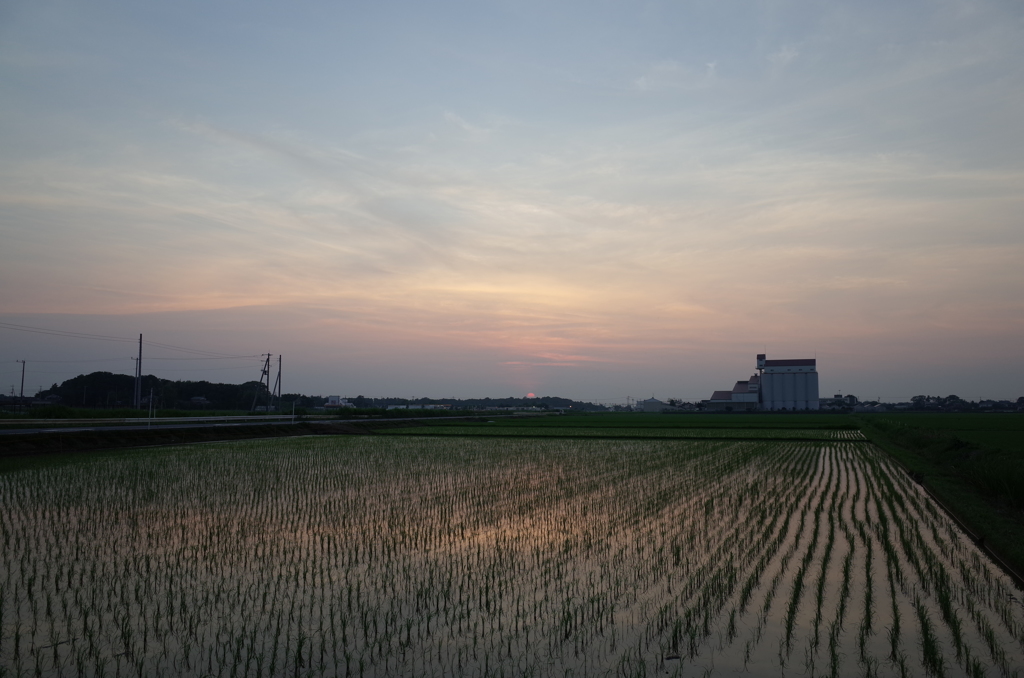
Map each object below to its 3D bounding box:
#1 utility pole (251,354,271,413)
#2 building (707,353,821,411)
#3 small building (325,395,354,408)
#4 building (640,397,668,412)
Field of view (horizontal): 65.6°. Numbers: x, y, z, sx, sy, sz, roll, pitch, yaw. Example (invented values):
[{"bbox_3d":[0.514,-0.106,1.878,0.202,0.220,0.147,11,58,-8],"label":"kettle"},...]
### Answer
[{"bbox_3d":[-44.600,8.429,140.599,3.300,11.600,1.600,-1,-5,11],"label":"utility pole"},{"bbox_3d":[149.300,27.021,477.456,63.000,33.000,20.000,-2,-5,22],"label":"building"},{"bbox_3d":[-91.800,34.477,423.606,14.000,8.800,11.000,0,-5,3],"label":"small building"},{"bbox_3d":[84.500,38.728,472.421,13.500,9.200,16.000,-2,-5,21],"label":"building"}]

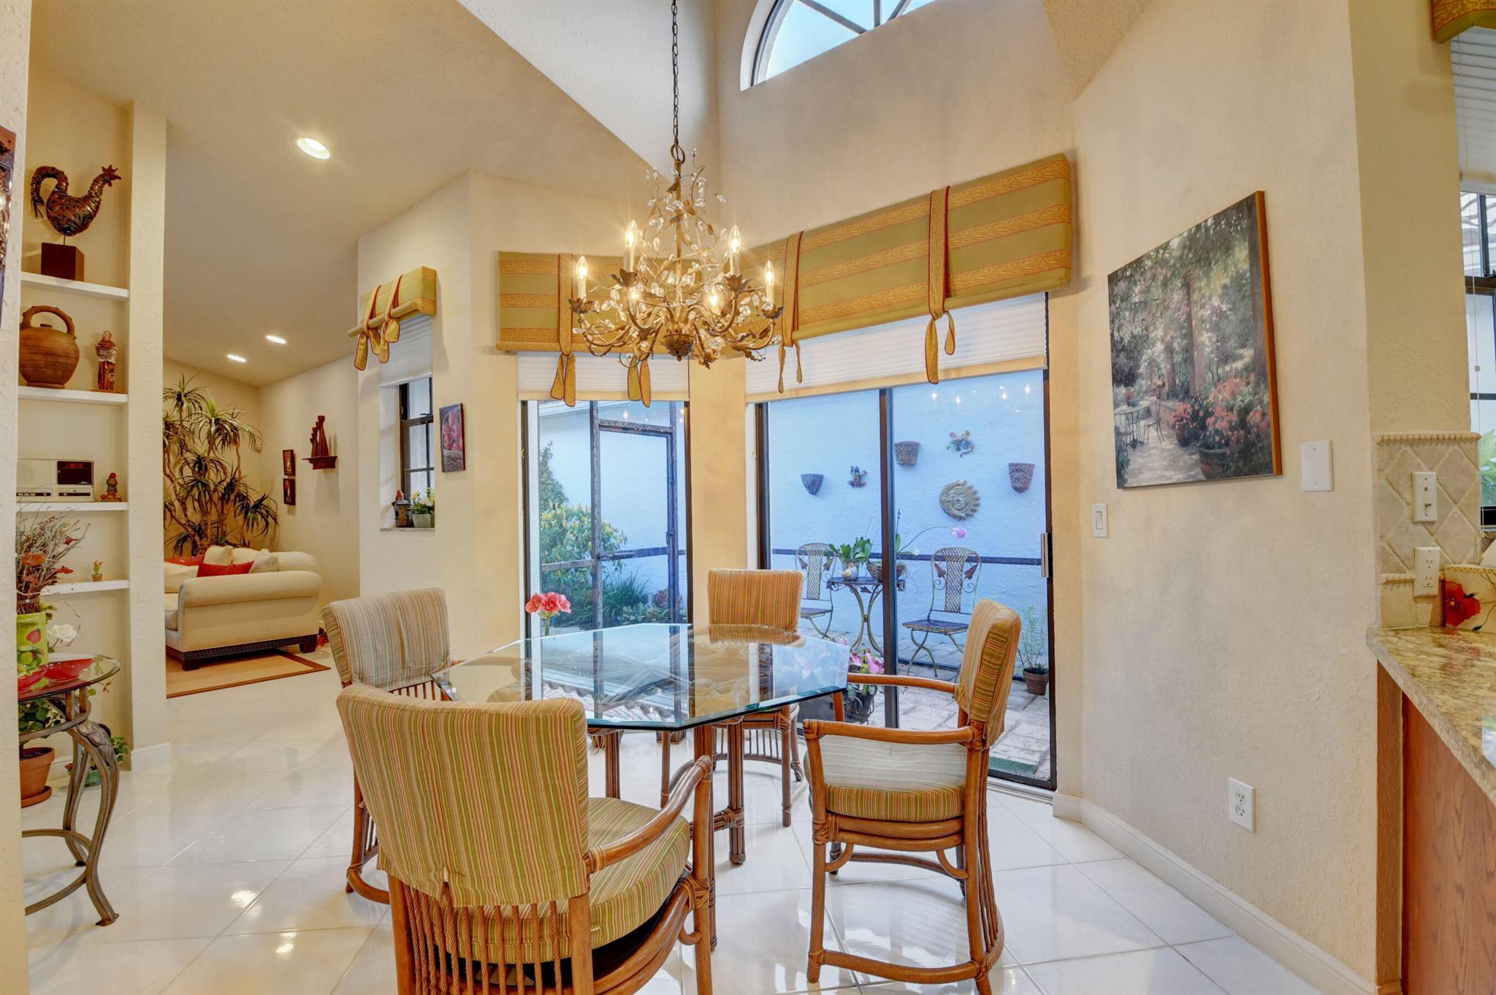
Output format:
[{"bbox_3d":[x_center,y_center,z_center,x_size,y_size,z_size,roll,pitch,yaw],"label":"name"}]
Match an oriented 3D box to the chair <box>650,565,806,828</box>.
[{"bbox_3d":[-0.017,0.818,2.720,0.600,0.915,0.620,-1,-1,15],"label":"chair"}]

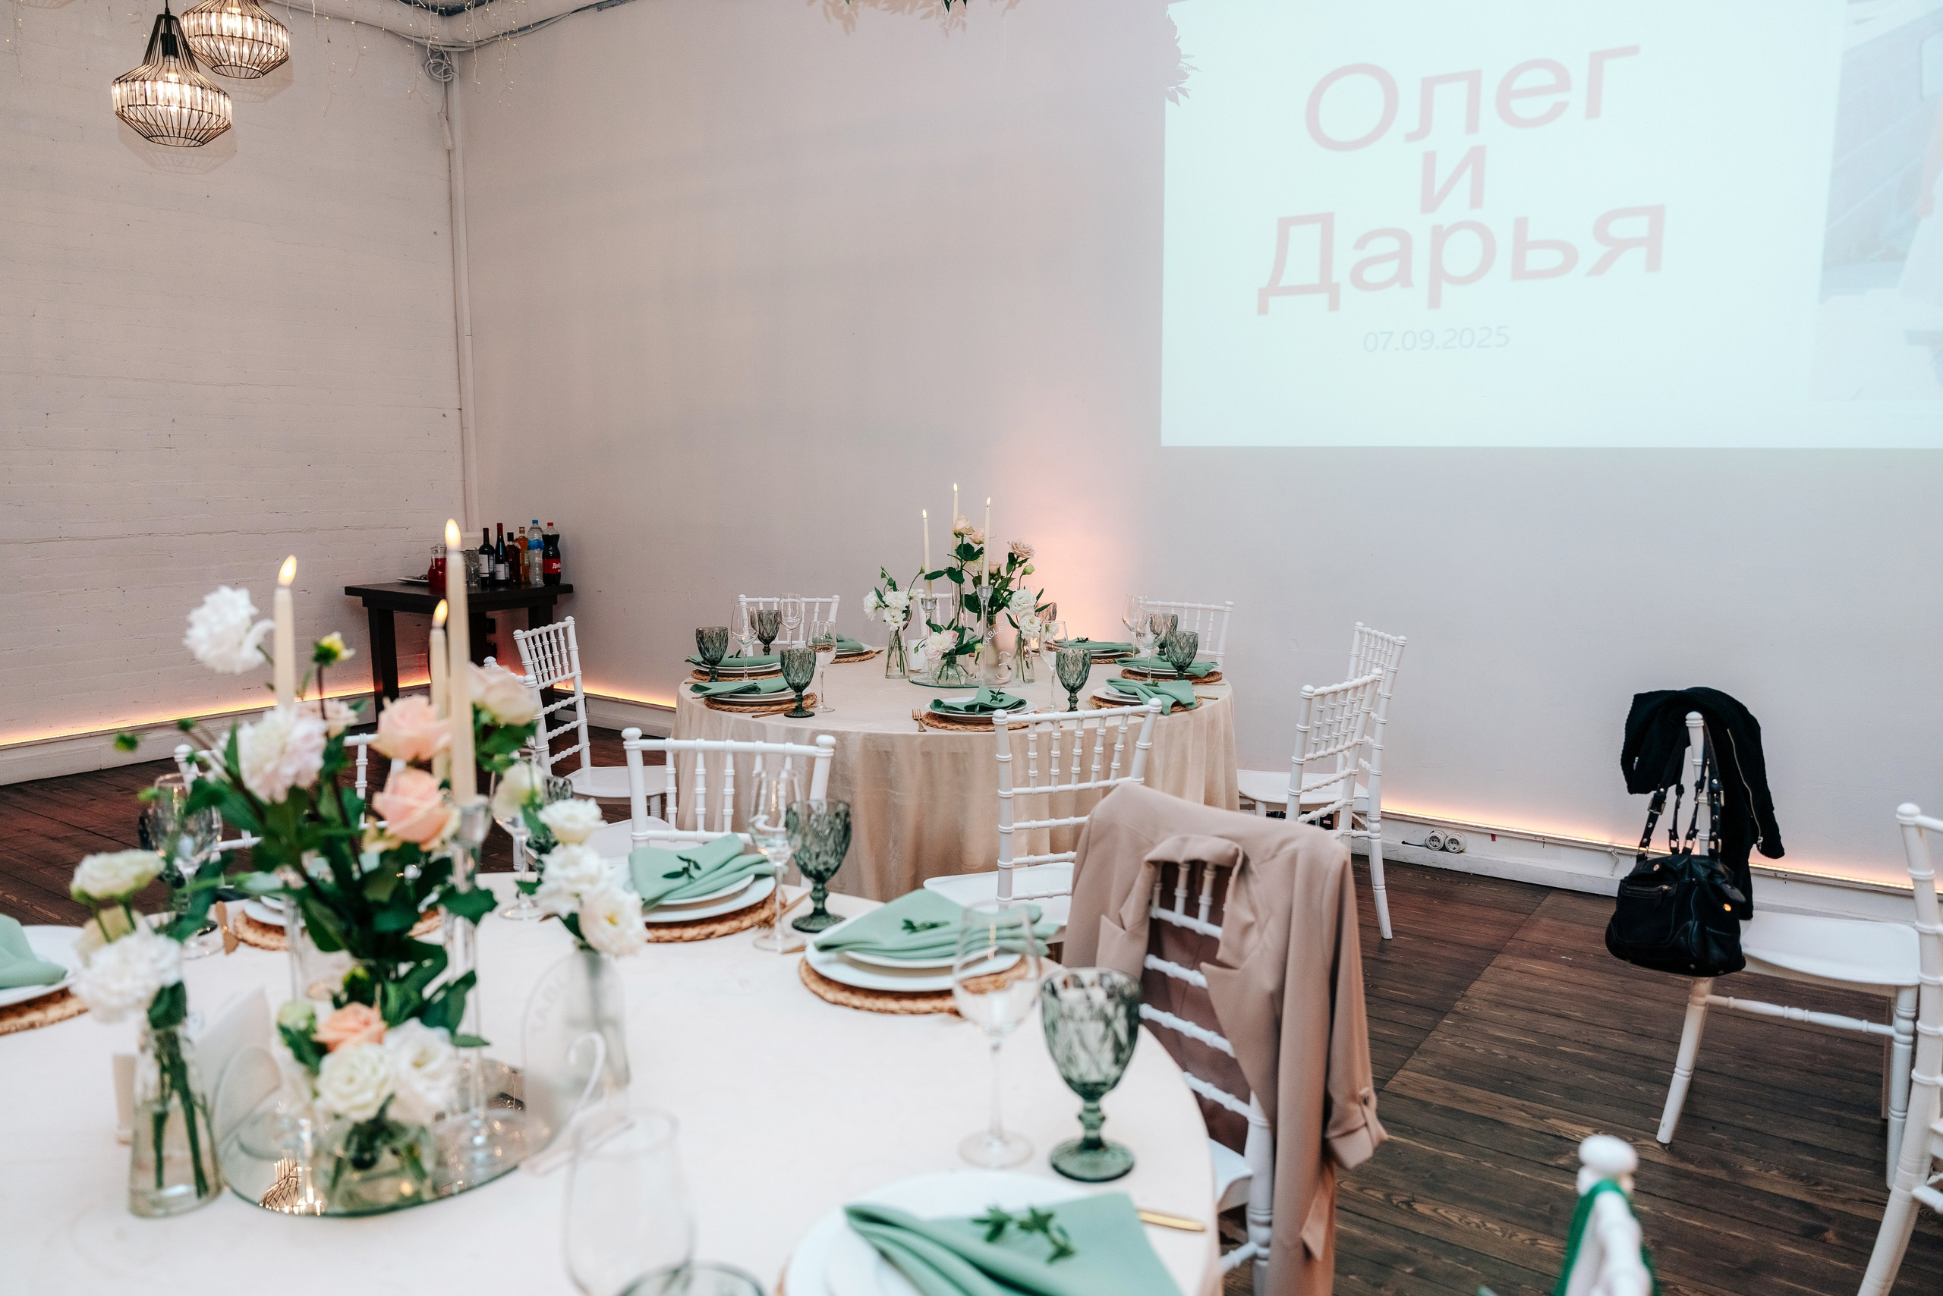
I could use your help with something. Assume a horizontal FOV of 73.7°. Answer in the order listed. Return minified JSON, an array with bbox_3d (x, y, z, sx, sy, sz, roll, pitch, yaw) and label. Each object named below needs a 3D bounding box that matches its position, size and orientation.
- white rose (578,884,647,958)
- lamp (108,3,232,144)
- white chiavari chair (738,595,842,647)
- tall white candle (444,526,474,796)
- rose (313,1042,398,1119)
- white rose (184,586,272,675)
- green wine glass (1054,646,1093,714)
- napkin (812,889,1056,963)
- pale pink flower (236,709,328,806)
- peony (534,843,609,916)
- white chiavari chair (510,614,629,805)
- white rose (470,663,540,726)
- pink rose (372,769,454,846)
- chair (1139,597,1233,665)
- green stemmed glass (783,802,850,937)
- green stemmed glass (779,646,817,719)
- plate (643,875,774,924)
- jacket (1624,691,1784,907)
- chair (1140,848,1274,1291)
[{"bbox_3d":[-0.364,0.277,1.315,0.070,0.068,0.058,-2,9,-16],"label":"white rose"},{"bbox_3d":[-2.218,-1.588,3.602,0.290,0.350,0.290,1,8,0],"label":"lamp"},{"bbox_3d":[-0.698,0.280,4.837,0.400,0.920,0.440,0,8,-1],"label":"white chiavari chair"},{"bbox_3d":[-0.477,0.017,1.209,0.021,0.259,0.021,-3,9,-21],"label":"tall white candle"},{"bbox_3d":[-0.534,0.375,1.121,0.066,0.064,0.060,-4,9,-27],"label":"rose"},{"bbox_3d":[-0.738,-0.017,1.285,0.082,0.087,0.082,-5,9,-30],"label":"white rose"},{"bbox_3d":[0.259,0.089,3.284,0.088,0.170,0.088,0,8,0],"label":"green wine glass"},{"bbox_3d":[-0.040,0.374,1.734,0.310,0.045,0.285,-7,11,-41],"label":"napkin"},{"bbox_3d":[-0.604,0.094,1.137,0.080,0.080,0.070,-4,9,-28],"label":"pale pink flower"},{"bbox_3d":[-0.390,0.225,1.262,0.066,0.062,0.063,-3,8,-18],"label":"peony"},{"bbox_3d":[-1.117,0.391,4.044,0.440,0.920,0.400,1,8,7],"label":"white chiavari chair"},{"bbox_3d":[-0.437,0.043,1.217,0.065,0.058,0.065,-3,8,-20],"label":"white rose"},{"bbox_3d":[-0.521,0.147,1.210,0.076,0.070,0.072,-3,9,-24],"label":"pink rose"},{"bbox_3d":[0.629,0.311,4.484,0.410,0.900,0.440,7,10,41],"label":"chair"},{"bbox_3d":[-0.210,0.297,1.782,0.088,0.170,0.088,0,8,0],"label":"green stemmed glass"},{"bbox_3d":[-0.456,0.092,3.406,0.087,0.171,0.087,0,8,0],"label":"green stemmed glass"},{"bbox_3d":[-0.428,0.357,1.877,0.275,0.023,0.275,1,8,0],"label":"plate"},{"bbox_3d":[1.540,0.322,2.730,0.310,0.470,0.410,4,9,28],"label":"jacket"},{"bbox_3d":[0.156,0.696,1.775,0.450,0.920,0.400,-6,11,-38],"label":"chair"}]

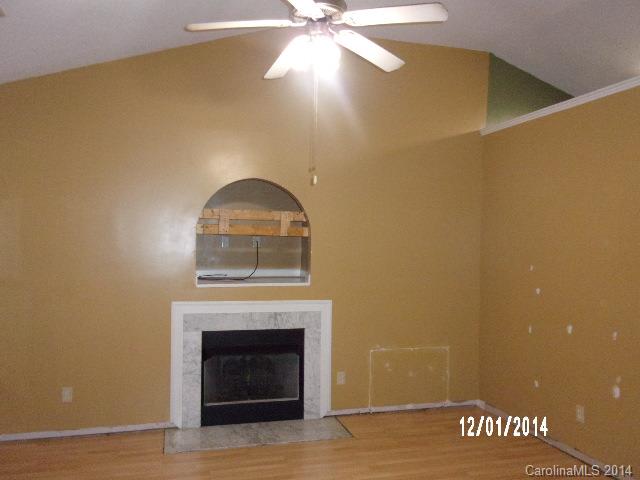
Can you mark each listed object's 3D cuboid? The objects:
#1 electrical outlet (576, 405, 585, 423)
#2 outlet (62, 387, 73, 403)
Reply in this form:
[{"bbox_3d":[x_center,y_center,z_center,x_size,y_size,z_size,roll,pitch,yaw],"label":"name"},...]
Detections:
[{"bbox_3d":[1.946,1.300,3.872,0.010,0.116,0.071,1,-1,-17],"label":"electrical outlet"},{"bbox_3d":[-2.029,1.243,4.157,0.072,0.116,0.010,1,-1,-17],"label":"outlet"}]

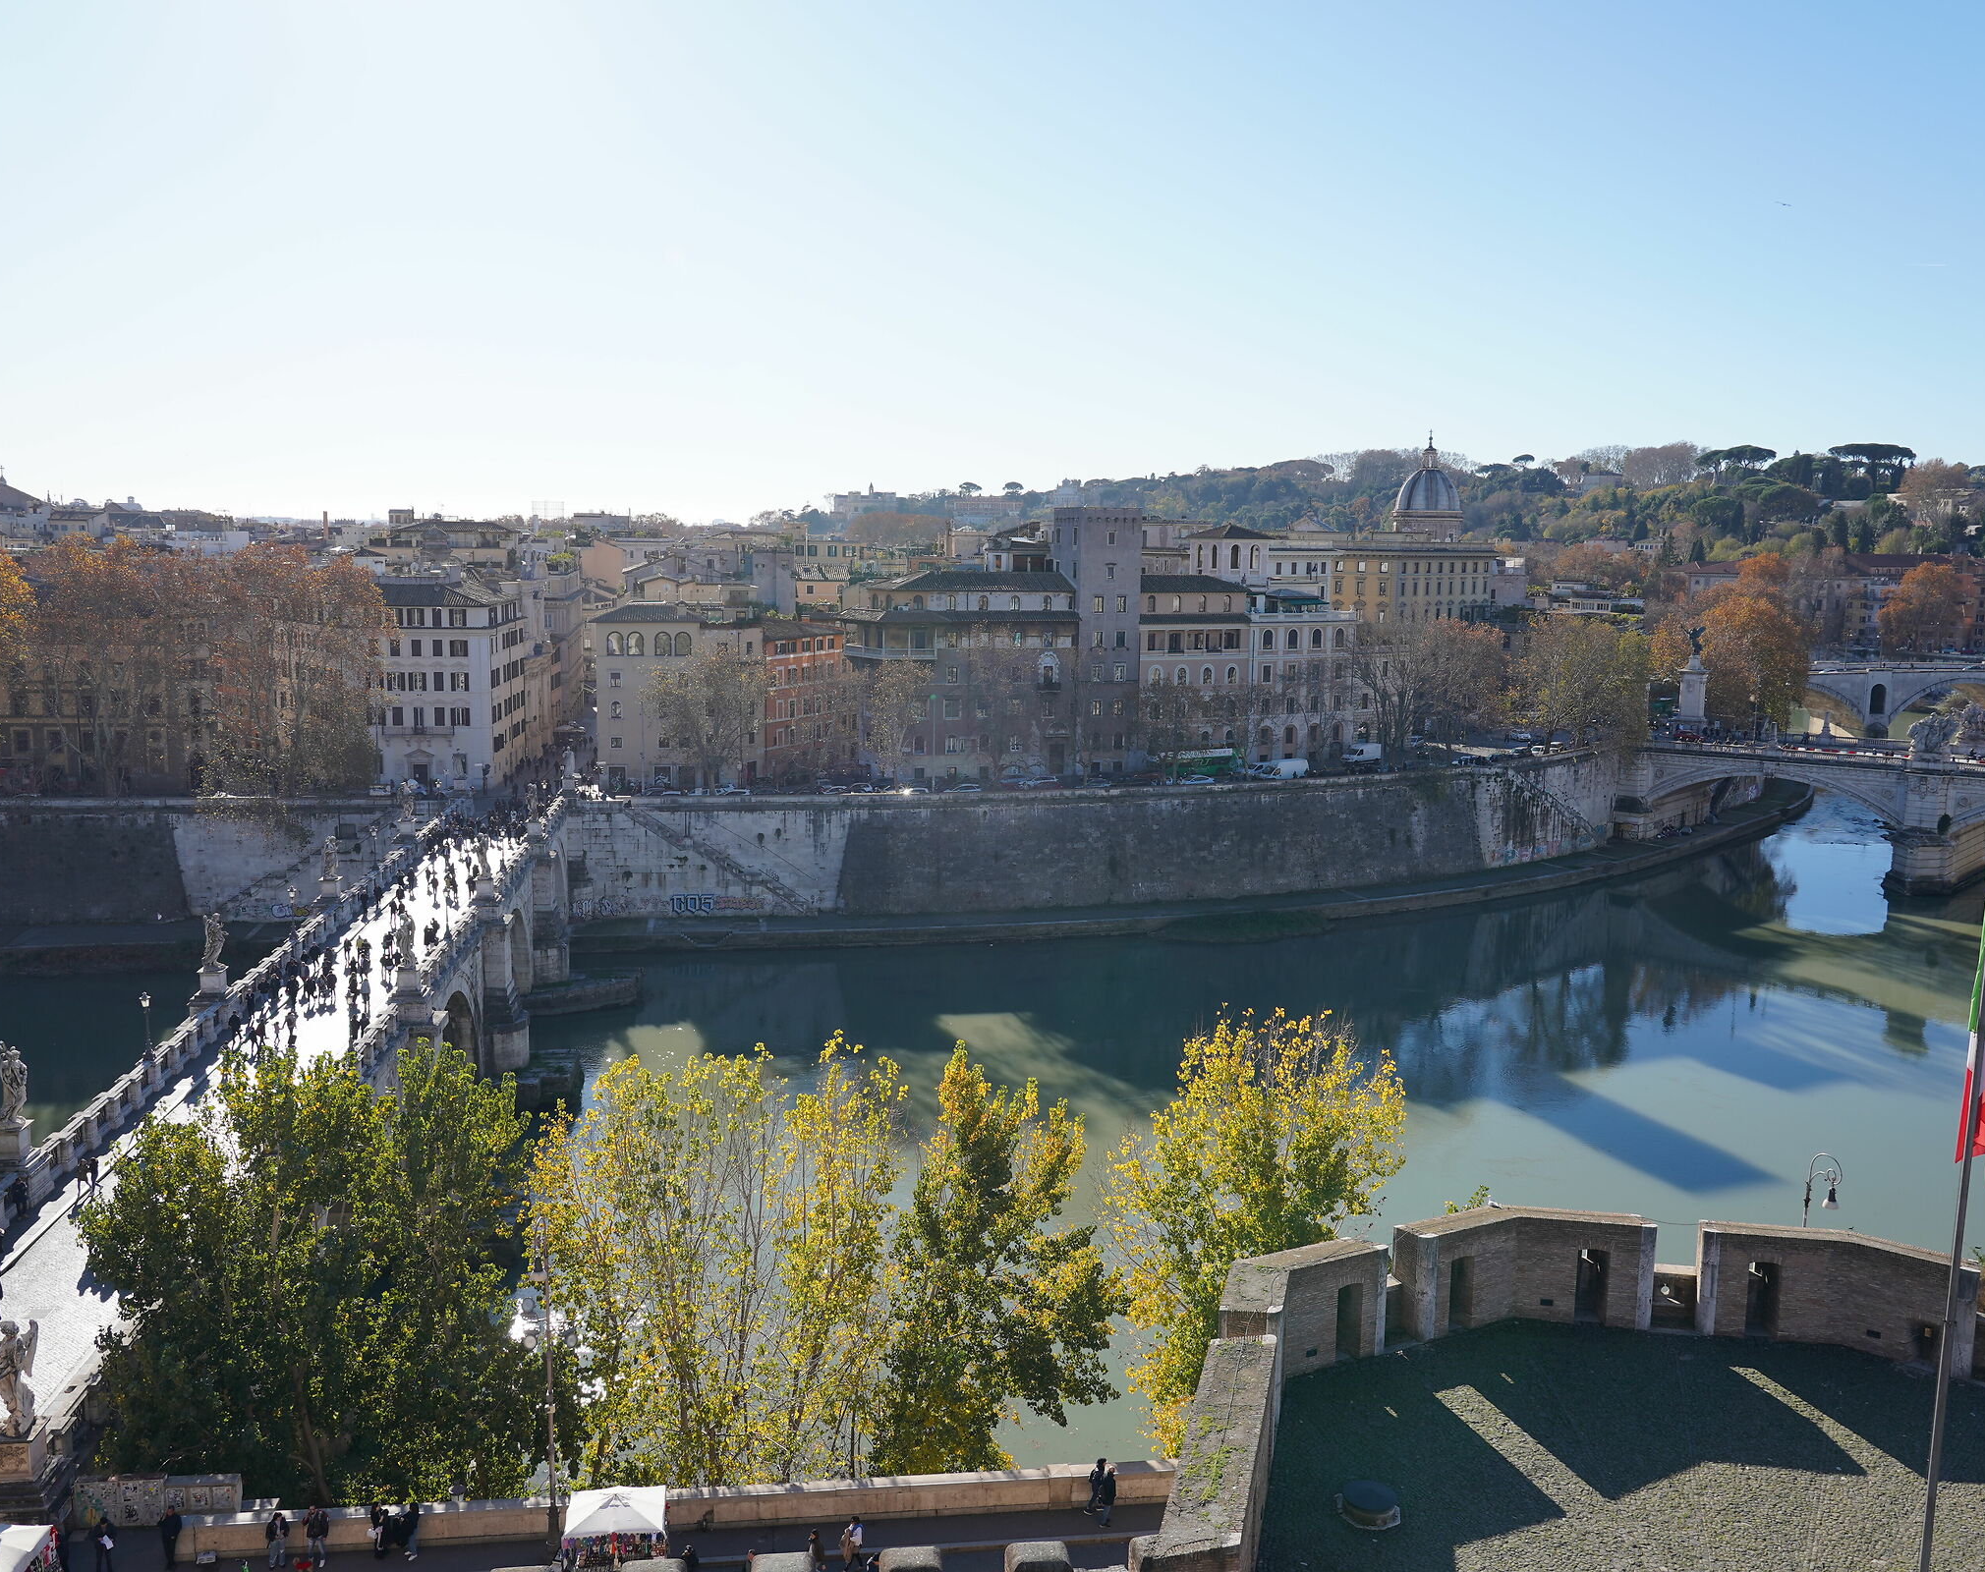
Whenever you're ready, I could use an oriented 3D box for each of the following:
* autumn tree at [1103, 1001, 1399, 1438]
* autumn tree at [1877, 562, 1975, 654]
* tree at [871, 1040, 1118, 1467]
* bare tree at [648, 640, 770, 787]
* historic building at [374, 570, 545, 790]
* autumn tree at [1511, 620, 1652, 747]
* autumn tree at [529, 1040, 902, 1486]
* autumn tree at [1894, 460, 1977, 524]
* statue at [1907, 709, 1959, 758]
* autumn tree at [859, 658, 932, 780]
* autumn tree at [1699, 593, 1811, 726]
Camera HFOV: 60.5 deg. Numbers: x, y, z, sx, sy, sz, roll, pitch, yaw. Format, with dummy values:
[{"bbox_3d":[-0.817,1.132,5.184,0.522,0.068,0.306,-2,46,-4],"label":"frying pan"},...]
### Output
[{"bbox_3d":[9.590,17.380,62.430,10.000,17.760,9.500,2,9,9],"label":"autumn tree"},{"bbox_3d":[227.260,-43.090,415.180,20.000,22.370,18.000,5,10,28],"label":"autumn tree"},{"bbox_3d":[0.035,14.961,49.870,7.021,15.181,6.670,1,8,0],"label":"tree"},{"bbox_3d":[-30.408,-7.679,183.122,12.994,15.923,12.345,-1,8,-9],"label":"bare tree"},{"bbox_3d":[-60.030,-12.700,191.860,13.800,22.600,22.000,1,9,1],"label":"historic building"},{"bbox_3d":[77.760,-13.300,224.290,17.000,18.000,15.000,4,9,19],"label":"autumn tree"},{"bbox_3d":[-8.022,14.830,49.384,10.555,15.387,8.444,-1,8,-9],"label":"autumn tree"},{"bbox_3d":[330.680,-103.030,597.040,23.000,22.290,21.000,5,10,28],"label":"autumn tree"},{"bbox_3d":[117.250,-6.480,212.320,5.300,6.130,4.000,6,10,32],"label":"statue"},{"bbox_3d":[-10.550,-7.000,185.730,7.500,13.740,7.000,0,9,-3],"label":"autumn tree"},{"bbox_3d":[119.200,-19.550,266.490,15.500,20.770,15.000,5,9,24],"label":"autumn tree"}]

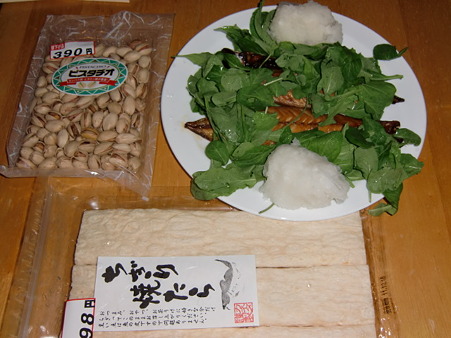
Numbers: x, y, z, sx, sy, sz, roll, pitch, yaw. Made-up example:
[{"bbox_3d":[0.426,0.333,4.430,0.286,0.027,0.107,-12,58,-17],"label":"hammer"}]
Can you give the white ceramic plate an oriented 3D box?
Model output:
[{"bbox_3d":[0.066,-0.066,0.455,0.262,0.024,0.262,0,63,3],"label":"white ceramic plate"}]

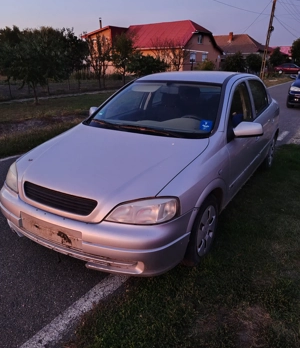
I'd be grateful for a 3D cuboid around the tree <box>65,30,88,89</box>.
[{"bbox_3d":[-3.945,-6.093,16.747,1.546,3.124,1.469,-4,20,-12],"label":"tree"}]

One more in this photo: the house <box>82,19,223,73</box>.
[{"bbox_3d":[0.219,-16.117,40.946,15.800,6.450,9.200,15,24,36],"label":"house"}]

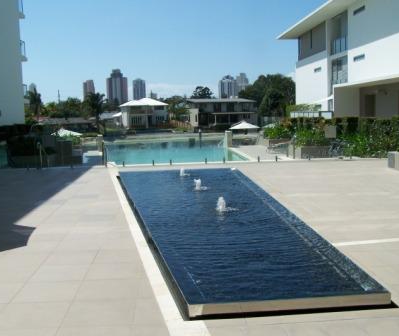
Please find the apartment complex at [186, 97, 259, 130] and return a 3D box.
[{"bbox_3d":[5.031,-12.326,111.331,15.300,6.572,10.000,-1,6,-4],"label":"apartment complex"}]

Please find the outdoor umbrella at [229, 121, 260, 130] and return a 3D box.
[{"bbox_3d":[4.259,-3.007,45.948,2.900,2.805,2.900,-1,6,-4],"label":"outdoor umbrella"}]

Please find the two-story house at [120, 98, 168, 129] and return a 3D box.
[{"bbox_3d":[-13.493,-13.235,120.241,11.200,7.110,9.500,-3,6,-15],"label":"two-story house"}]

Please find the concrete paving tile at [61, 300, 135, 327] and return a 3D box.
[{"bbox_3d":[-0.871,1.291,4.329,0.590,0.040,0.590,-2,6,-4],"label":"concrete paving tile"}]

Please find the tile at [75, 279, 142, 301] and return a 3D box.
[{"bbox_3d":[-0.909,1.230,4.912,0.590,0.040,0.590,-2,6,-4],"label":"tile"}]

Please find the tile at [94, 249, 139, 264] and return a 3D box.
[{"bbox_3d":[-0.907,1.020,5.593,0.542,0.040,0.542,-1,6,-4],"label":"tile"}]

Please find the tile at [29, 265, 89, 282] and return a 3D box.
[{"bbox_3d":[-1.536,1.187,5.457,0.590,0.040,0.590,-2,6,-4],"label":"tile"}]

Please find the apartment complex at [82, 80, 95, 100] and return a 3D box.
[{"bbox_3d":[-243.840,-149.485,1089.839,22.000,87.359,22.000,-3,6,-20],"label":"apartment complex"}]

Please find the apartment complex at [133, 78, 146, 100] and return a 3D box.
[{"bbox_3d":[-131.119,-152.037,1089.784,26.000,88.410,25.000,-2,6,-5],"label":"apartment complex"}]

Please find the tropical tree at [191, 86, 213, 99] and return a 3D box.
[{"bbox_3d":[0.538,-18.756,148.853,6.800,11.760,6.500,-1,6,0],"label":"tropical tree"}]

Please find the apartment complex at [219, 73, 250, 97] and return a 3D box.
[{"bbox_3d":[59.447,-124.259,841.732,50.000,76.030,32.000,-1,6,4],"label":"apartment complex"}]

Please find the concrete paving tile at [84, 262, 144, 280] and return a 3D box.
[{"bbox_3d":[-0.872,1.077,5.055,0.542,0.040,0.542,-1,6,-4],"label":"concrete paving tile"}]

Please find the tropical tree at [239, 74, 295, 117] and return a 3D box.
[{"bbox_3d":[16.223,-15.816,117.015,13.000,12.508,12.000,-1,6,0],"label":"tropical tree"}]

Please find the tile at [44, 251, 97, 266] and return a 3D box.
[{"bbox_3d":[-1.575,1.126,6.040,0.590,0.040,0.590,-2,6,-4],"label":"tile"}]

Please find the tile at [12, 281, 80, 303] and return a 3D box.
[{"bbox_3d":[-1.377,1.147,4.483,0.542,0.040,0.542,-1,6,-4],"label":"tile"}]

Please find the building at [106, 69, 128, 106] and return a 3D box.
[{"bbox_3d":[-142.059,-125.119,841.123,35.000,87.530,30.000,-3,6,-14],"label":"building"}]

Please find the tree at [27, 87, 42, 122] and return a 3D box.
[{"bbox_3d":[-42.831,-15.291,126.986,4.100,11.180,4.100,-3,6,-18],"label":"tree"}]

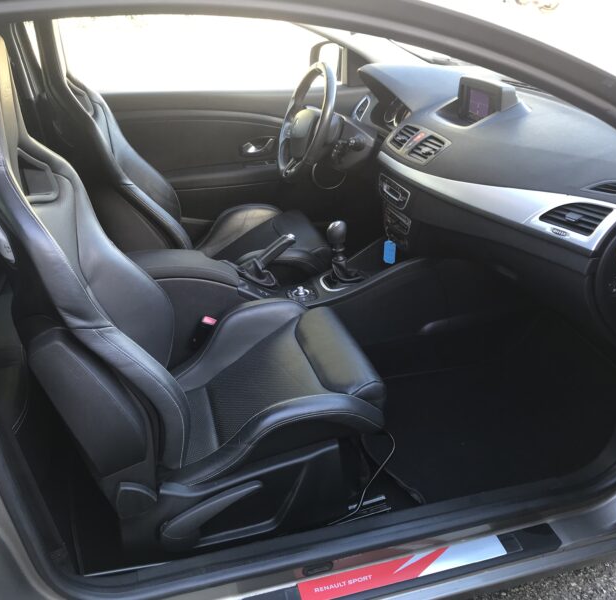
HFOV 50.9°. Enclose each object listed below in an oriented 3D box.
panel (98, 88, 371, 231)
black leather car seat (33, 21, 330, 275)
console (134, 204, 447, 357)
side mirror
[{"bbox_3d":[-0.258,-0.497,2.412,1.100,0.580,0.140,-7,28,-14],"label":"panel"},{"bbox_3d":[-0.355,-0.370,2.010,0.780,1.020,0.540,-7,28,-14],"label":"black leather car seat"},{"bbox_3d":[-0.088,-0.043,1.836,0.870,0.390,0.260,-7,28,-14],"label":"console"},{"bbox_3d":[0.083,-0.928,2.526,0.130,0.165,0.220,-14,30,-24],"label":"side mirror"}]

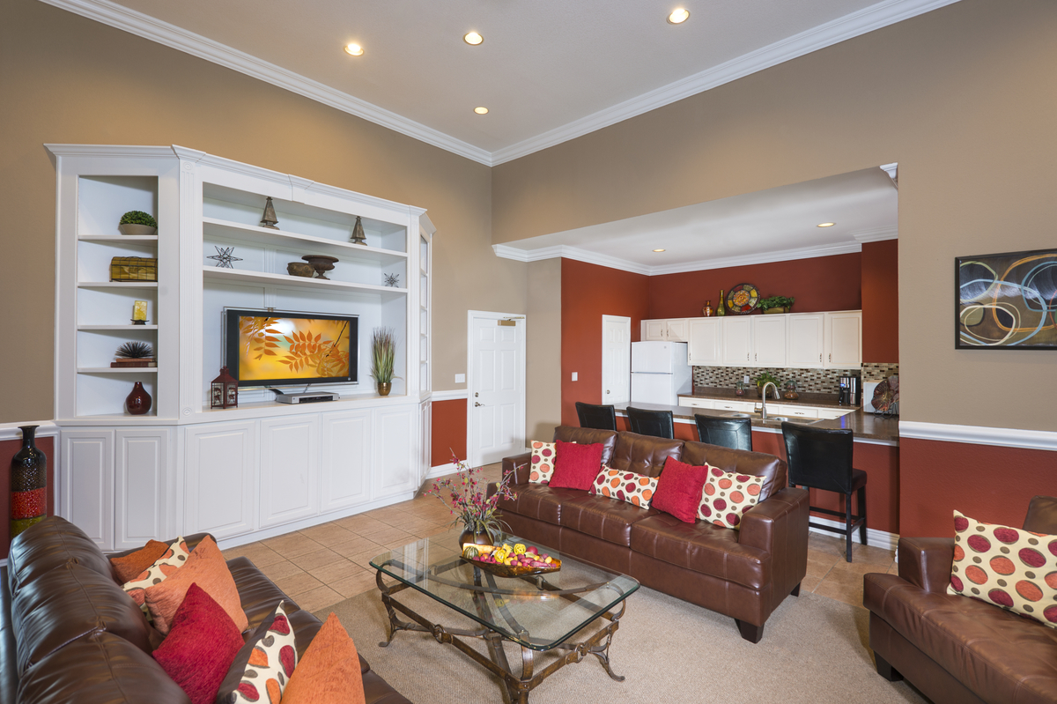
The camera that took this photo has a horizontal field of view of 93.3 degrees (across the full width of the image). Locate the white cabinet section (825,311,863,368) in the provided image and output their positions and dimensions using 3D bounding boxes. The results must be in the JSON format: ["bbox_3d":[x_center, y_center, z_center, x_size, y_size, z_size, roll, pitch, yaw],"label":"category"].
[{"bbox_3d":[4.291,-0.156,6.734,0.409,0.764,0.330,0,0,42],"label":"white cabinet section"}]

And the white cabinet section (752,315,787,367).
[{"bbox_3d":[3.613,-0.157,7.353,0.477,0.764,0.330,0,0,42],"label":"white cabinet section"}]

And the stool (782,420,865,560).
[{"bbox_3d":[2.380,1.069,4.003,0.490,0.995,0.585,0,0,43],"label":"stool"}]

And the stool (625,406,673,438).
[{"bbox_3d":[1.350,1.064,5.020,0.487,1.000,0.562,0,0,43],"label":"stool"}]

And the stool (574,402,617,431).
[{"bbox_3d":[0.883,1.063,5.449,0.487,1.000,0.562,0,0,43],"label":"stool"}]

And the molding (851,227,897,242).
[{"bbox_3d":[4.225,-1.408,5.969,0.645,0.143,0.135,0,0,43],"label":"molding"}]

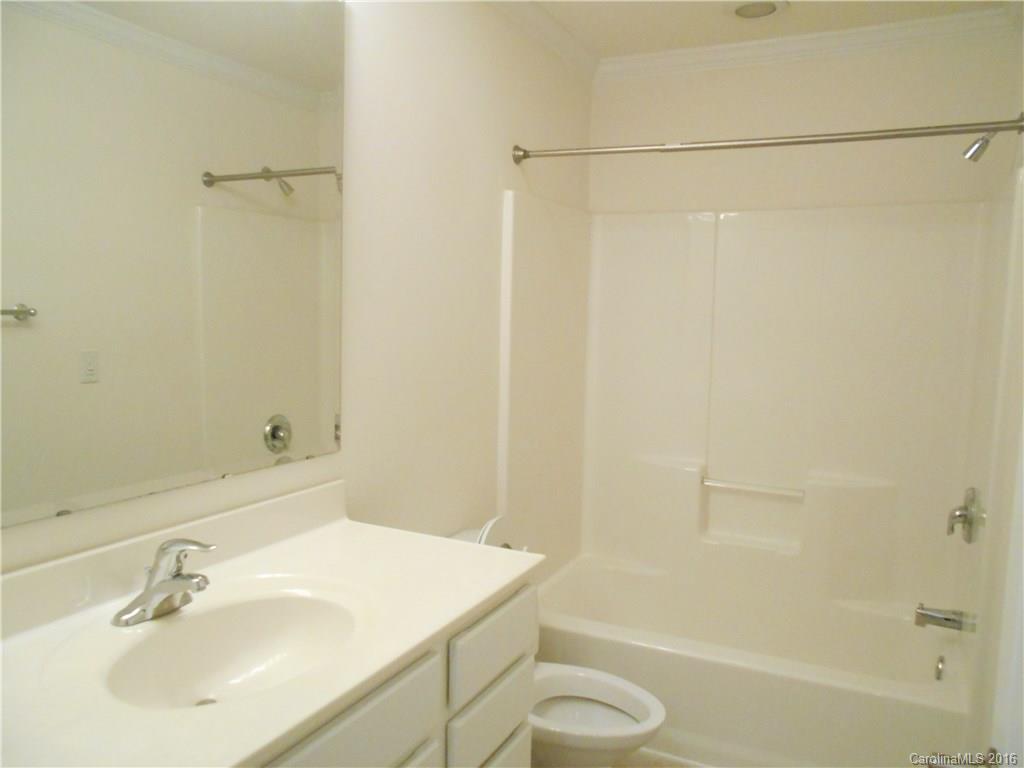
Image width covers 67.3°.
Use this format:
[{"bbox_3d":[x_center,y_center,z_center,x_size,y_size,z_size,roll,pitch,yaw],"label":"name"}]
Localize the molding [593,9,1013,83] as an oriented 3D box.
[{"bbox_3d":[0.993,-1.260,2.894,1.475,0.067,0.066,4,6,26],"label":"molding"}]

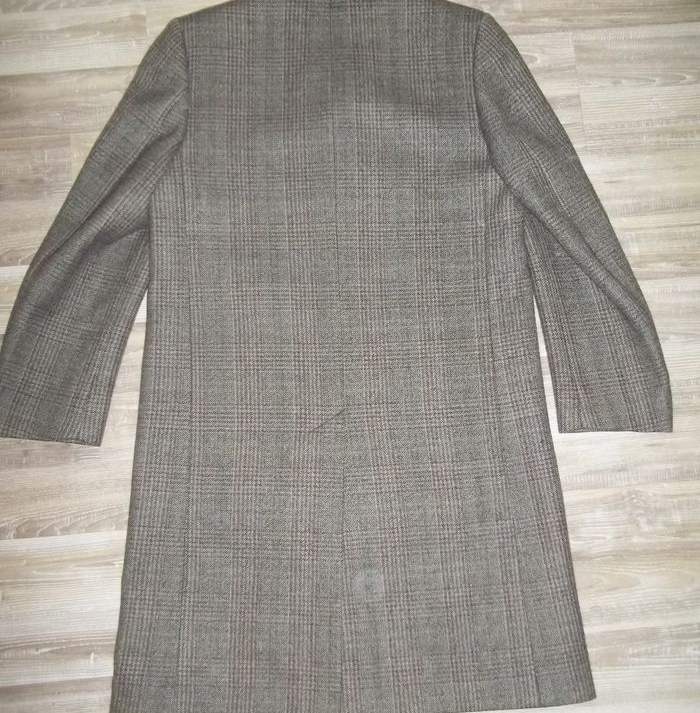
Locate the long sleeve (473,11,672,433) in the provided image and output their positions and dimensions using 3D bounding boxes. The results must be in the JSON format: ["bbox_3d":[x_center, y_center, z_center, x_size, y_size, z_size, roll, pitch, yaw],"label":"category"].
[{"bbox_3d":[0.303,-0.197,1.227,0.180,0.055,0.659,-14,83,-2],"label":"long sleeve"}]

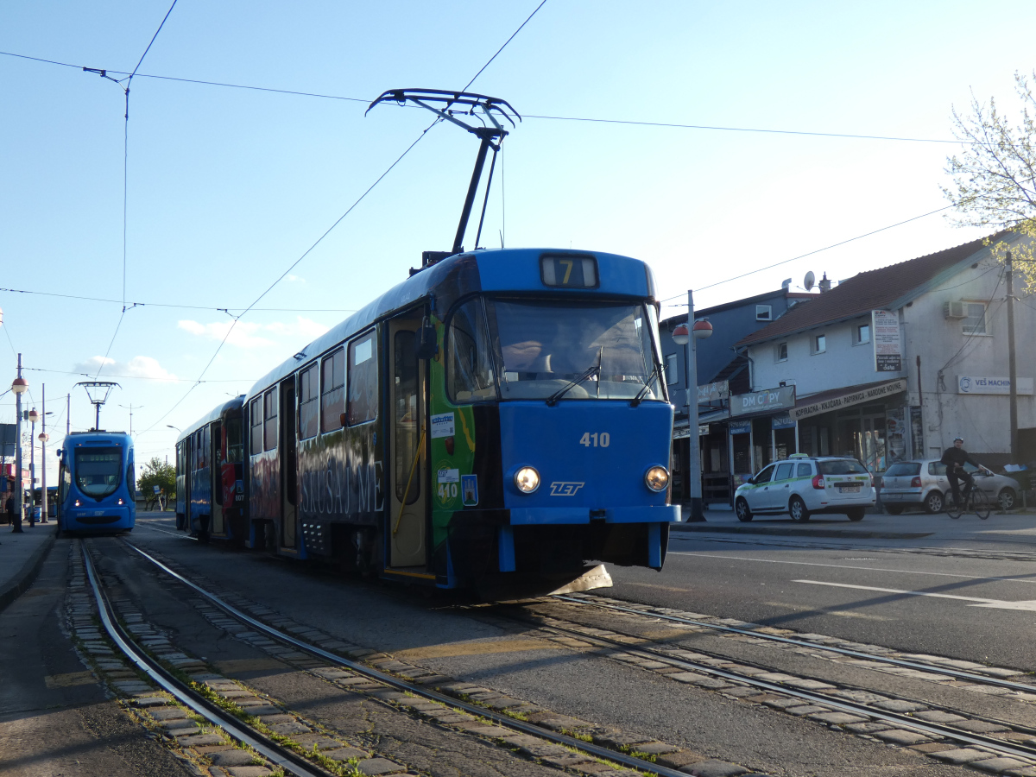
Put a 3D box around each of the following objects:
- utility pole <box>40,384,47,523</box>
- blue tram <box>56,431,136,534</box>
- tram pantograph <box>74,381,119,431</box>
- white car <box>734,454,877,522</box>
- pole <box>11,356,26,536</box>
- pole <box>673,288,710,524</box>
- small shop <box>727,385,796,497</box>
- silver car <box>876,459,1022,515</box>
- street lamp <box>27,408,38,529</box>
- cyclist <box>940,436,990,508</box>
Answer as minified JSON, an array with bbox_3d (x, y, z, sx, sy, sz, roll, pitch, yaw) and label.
[{"bbox_3d":[-27.164,3.708,73.838,0.400,7.950,0.400,0,-5,-19],"label":"utility pole"},{"bbox_3d":[-18.435,4.467,56.259,2.300,3.360,32.000,0,-5,-18],"label":"blue tram"},{"bbox_3d":[-14.604,0.630,44.700,1.700,1.770,1.500,0,-5,-18],"label":"tram pantograph"},{"bbox_3d":[6.920,2.462,31.714,1.750,1.580,4.480,0,-5,-15],"label":"white car"},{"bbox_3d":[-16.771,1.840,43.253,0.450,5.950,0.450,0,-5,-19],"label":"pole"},{"bbox_3d":[4.436,0.484,32.544,0.500,5.750,1.450,0,-5,-16],"label":"pole"},{"bbox_3d":[9.060,1.995,40.934,3.000,3.800,4.400,0,-5,-16],"label":"small shop"},{"bbox_3d":[12.023,2.704,35.737,3.900,1.465,1.650,1,-5,-24],"label":"silver car"},{"bbox_3d":[-21.553,3.492,57.223,0.500,5.250,0.600,0,-5,-19],"label":"street lamp"},{"bbox_3d":[9.727,1.838,28.100,0.620,1.570,0.850,0,-5,-16],"label":"cyclist"}]

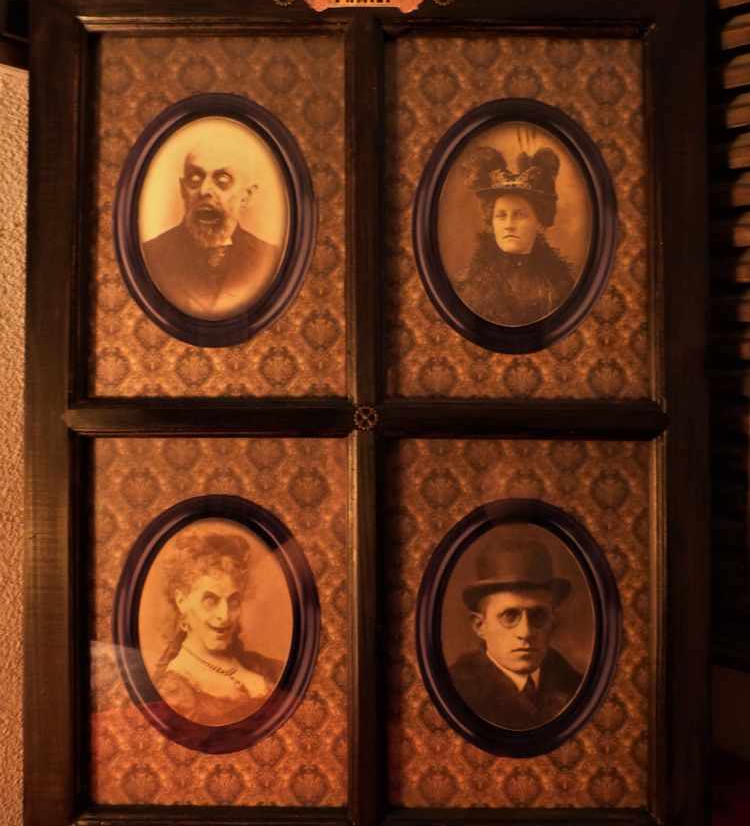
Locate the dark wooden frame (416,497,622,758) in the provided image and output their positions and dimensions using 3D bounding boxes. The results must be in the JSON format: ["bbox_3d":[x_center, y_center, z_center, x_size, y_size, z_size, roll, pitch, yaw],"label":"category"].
[{"bbox_3d":[0.114,0.171,0.575,0.162,0.205,0.018,0,-1,0],"label":"dark wooden frame"}]

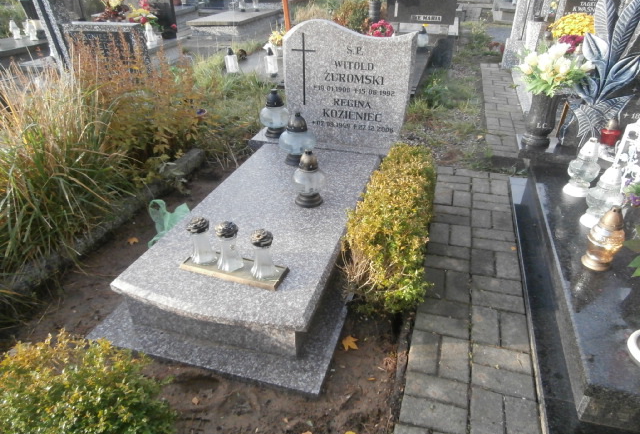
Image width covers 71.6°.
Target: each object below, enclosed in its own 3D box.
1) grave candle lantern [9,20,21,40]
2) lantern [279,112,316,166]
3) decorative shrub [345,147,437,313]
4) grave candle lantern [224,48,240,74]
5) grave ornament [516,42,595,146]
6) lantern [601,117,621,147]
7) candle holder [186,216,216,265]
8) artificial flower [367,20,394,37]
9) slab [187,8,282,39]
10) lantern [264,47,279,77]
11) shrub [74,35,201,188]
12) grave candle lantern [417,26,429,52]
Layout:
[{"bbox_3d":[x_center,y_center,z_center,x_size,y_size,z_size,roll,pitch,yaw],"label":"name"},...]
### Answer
[{"bbox_3d":[-4.386,-2.695,6.381,0.115,0.235,0.110,8,31,15],"label":"grave candle lantern"},{"bbox_3d":[-0.124,-0.455,2.564,0.205,0.298,0.205,-1,31,0],"label":"lantern"},{"bbox_3d":[0.370,-0.012,2.121,0.325,0.330,1.020,8,32,15],"label":"decorative shrub"},{"bbox_3d":[-0.994,-1.763,4.995,0.140,0.250,0.140,-1,31,0],"label":"grave candle lantern"},{"bbox_3d":[1.298,-0.683,2.523,0.380,0.545,0.330,8,31,15],"label":"grave ornament"},{"bbox_3d":[1.568,-0.453,2.364,0.107,0.140,0.107,8,32,15],"label":"lantern"},{"bbox_3d":[-0.454,0.083,1.694,0.090,0.178,0.090,8,31,15],"label":"candle holder"},{"bbox_3d":[0.690,-2.093,4.980,0.270,0.240,0.210,8,31,15],"label":"artificial flower"},{"bbox_3d":[-1.377,-3.344,7.652,0.910,0.270,2.050,8,32,15],"label":"slab"},{"bbox_3d":[-0.414,-1.335,3.824,0.102,0.225,0.102,-1,30,1],"label":"lantern"},{"bbox_3d":[-1.183,-0.795,2.994,0.780,0.840,0.700,8,32,15],"label":"shrub"},{"bbox_3d":[1.104,-1.897,4.717,0.118,0.230,0.118,8,31,15],"label":"grave candle lantern"}]

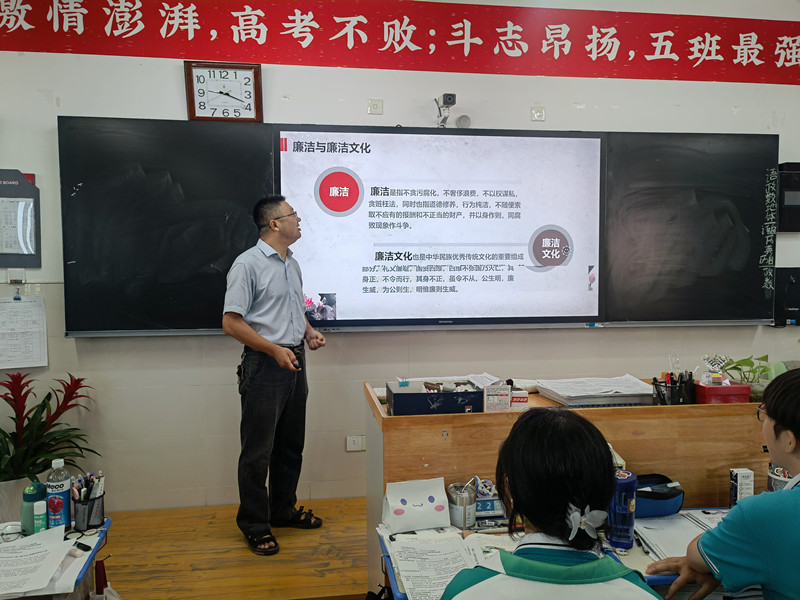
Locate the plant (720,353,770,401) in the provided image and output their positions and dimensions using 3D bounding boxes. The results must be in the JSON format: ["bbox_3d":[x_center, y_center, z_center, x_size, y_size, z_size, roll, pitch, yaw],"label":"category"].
[{"bbox_3d":[1.367,0.300,2.364,0.200,0.175,0.160,-1,3,-7],"label":"plant"}]

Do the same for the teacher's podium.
[{"bbox_3d":[0.666,0.888,2.327,1.532,1.078,0.590,-1,3,-7],"label":"teacher's podium"}]

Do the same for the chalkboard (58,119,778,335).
[{"bbox_3d":[0.260,-0.415,3.562,4.240,1.197,0.090,-1,3,-7],"label":"chalkboard"}]

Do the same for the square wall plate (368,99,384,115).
[{"bbox_3d":[-0.140,-1.126,3.514,0.086,0.086,0.012,-1,3,-7],"label":"square wall plate"}]

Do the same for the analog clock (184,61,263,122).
[{"bbox_3d":[-0.962,-1.142,3.318,0.405,0.306,0.050,-1,16,-7],"label":"analog clock"}]

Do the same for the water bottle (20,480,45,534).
[{"bbox_3d":[-1.126,0.633,1.844,0.068,0.155,0.068,-1,3,-7],"label":"water bottle"}]

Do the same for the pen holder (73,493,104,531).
[{"bbox_3d":[-0.975,0.661,1.887,0.091,0.094,0.091,-1,3,-7],"label":"pen holder"}]

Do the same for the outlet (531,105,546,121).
[{"bbox_3d":[0.835,-1.127,3.630,0.087,0.087,0.015,-1,3,-7],"label":"outlet"}]

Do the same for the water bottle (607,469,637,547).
[{"bbox_3d":[0.638,0.600,1.727,0.070,0.205,0.070,-1,3,-7],"label":"water bottle"}]

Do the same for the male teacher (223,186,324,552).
[{"bbox_3d":[-0.629,0.353,3.067,0.430,1.740,0.520,1,3,25],"label":"male teacher"}]

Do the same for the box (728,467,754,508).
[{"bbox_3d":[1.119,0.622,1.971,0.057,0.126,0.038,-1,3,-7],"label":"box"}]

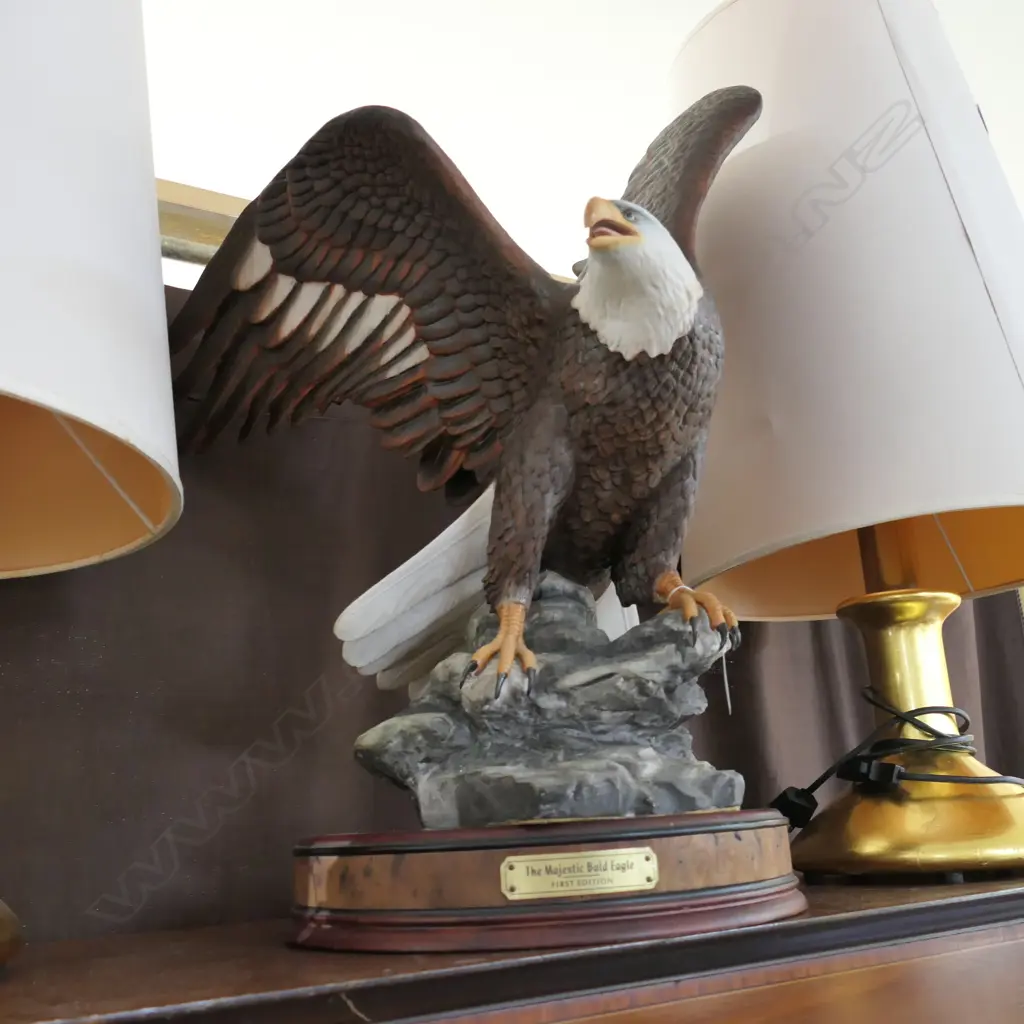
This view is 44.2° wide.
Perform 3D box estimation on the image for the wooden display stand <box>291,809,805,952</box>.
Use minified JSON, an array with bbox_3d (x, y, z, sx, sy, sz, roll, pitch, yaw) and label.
[{"bbox_3d":[0.021,0.227,0.796,0.323,0.059,0.250,-2,-12,-9],"label":"wooden display stand"}]

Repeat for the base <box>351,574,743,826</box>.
[{"bbox_3d":[0.015,0.111,0.776,0.225,0.151,0.169,-2,-13,-9],"label":"base"}]

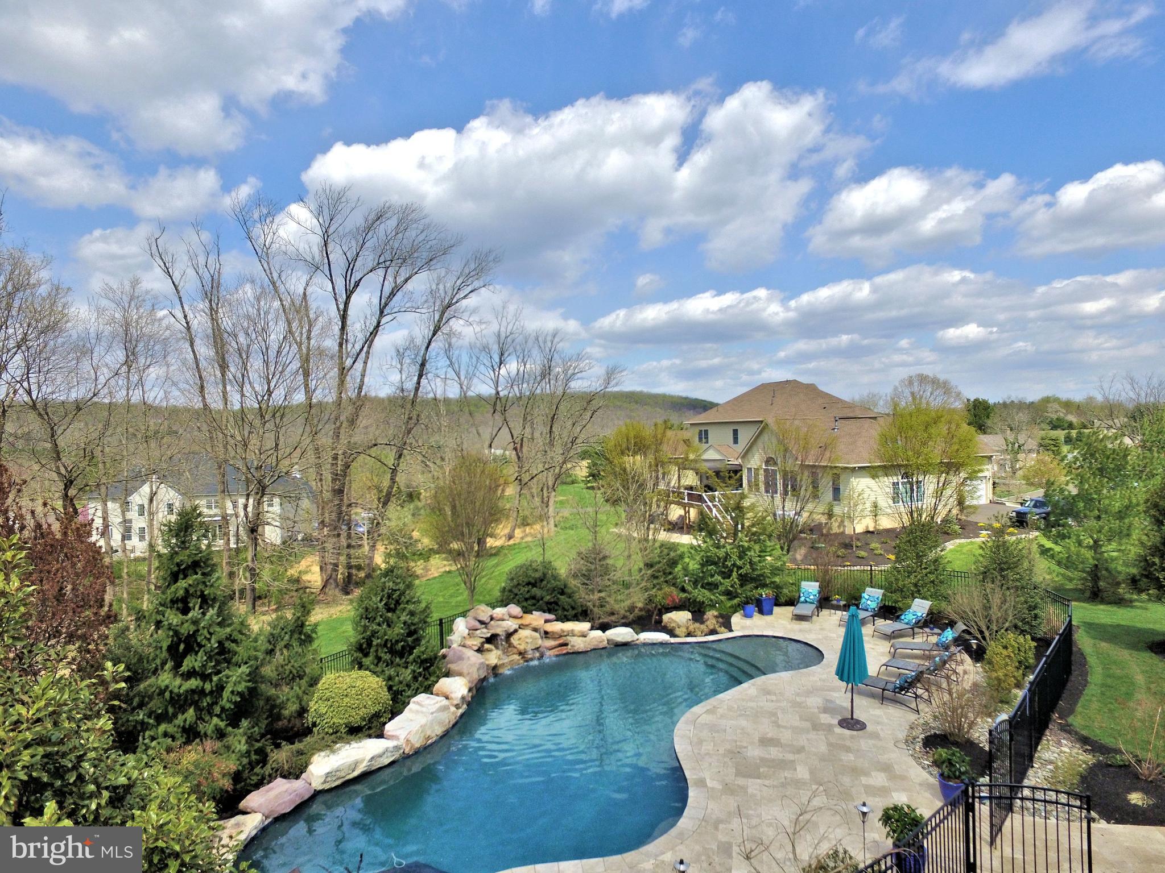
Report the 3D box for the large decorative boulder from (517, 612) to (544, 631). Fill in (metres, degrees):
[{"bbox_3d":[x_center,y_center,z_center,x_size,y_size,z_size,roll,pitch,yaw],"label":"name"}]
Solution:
[{"bbox_3d":[-1.466,5.200,18.851,0.820,0.420,0.650,-2,1,-5],"label":"large decorative boulder"}]

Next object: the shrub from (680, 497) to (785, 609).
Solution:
[{"bbox_3d":[5.226,3.981,23.441,3.600,3.600,3.400,-2,1,12],"label":"shrub"}]

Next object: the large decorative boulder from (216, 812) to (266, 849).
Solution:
[{"bbox_3d":[-5.630,6.469,11.000,0.700,0.360,0.800,-1,1,6],"label":"large decorative boulder"}]

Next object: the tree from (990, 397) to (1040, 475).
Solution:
[{"bbox_3d":[52.726,-0.111,82.000,6.000,9.421,6.000,-2,1,0],"label":"tree"}]

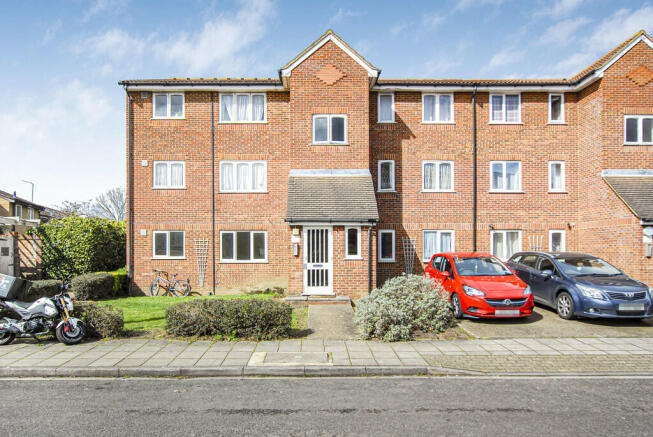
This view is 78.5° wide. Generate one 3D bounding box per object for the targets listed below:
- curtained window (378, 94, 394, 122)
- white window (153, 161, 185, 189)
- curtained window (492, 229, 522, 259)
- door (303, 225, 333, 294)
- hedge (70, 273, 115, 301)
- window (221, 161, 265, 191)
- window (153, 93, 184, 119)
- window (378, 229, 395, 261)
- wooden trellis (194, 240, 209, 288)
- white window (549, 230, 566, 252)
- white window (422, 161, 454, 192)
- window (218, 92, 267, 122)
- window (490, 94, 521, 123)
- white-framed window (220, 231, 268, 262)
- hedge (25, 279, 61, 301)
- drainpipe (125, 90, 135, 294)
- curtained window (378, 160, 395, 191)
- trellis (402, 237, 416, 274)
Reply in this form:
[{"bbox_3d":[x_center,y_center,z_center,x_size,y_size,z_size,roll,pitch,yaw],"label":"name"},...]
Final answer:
[{"bbox_3d":[2.230,-4.079,14.787,0.618,1.110,0.120,0,0,-1],"label":"curtained window"},{"bbox_3d":[-5.768,-1.585,14.691,1.195,1.052,0.120,0,0,-1],"label":"white window"},{"bbox_3d":[6.743,1.029,14.950,1.180,1.180,0.100,0,0,0],"label":"curtained window"},{"bbox_3d":[-0.256,1.323,12.450,0.941,2.135,0.100,0,-1,0],"label":"door"},{"bbox_3d":[-7.400,2.250,12.800,0.750,0.800,1.450,0,0,0],"label":"hedge"},{"bbox_3d":[-3.059,-1.520,14.723,1.769,1.198,0.120,0,0,-1],"label":"window"},{"bbox_3d":[-5.790,-4.128,14.691,1.180,0.960,0.120,0,0,-1],"label":"window"},{"bbox_3d":[2.298,1.050,15.150,0.652,1.221,0.110,0,-1,0],"label":"window"},{"bbox_3d":[-4.633,1.665,14.880,0.500,1.800,0.050,0,0,0],"label":"wooden trellis"},{"bbox_3d":[8.615,1.027,14.863,0.614,1.183,0.120,0,0,-1],"label":"white window"},{"bbox_3d":[4.202,-1.557,14.950,1.210,1.180,0.100,0,0,0],"label":"white window"},{"bbox_3d":[-3.064,-4.063,14.723,1.743,1.109,0.120,0,0,-1],"label":"window"},{"bbox_3d":[6.710,-4.116,14.950,1.190,1.160,0.100,0,0,0],"label":"window"},{"bbox_3d":[-3.048,1.063,14.723,1.747,1.205,0.120,0,0,-1],"label":"white-framed window"},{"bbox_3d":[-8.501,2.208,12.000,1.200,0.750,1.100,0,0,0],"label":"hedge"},{"bbox_3d":[-7.300,-1.004,14.850,0.100,7.680,0.120,0,0,0],"label":"drainpipe"},{"bbox_3d":[2.294,-1.608,15.150,0.645,1.183,0.110,0,-1,0],"label":"curtained window"},{"bbox_3d":[3.137,1.502,15.100,0.567,1.606,0.060,0,-1,0],"label":"trellis"}]

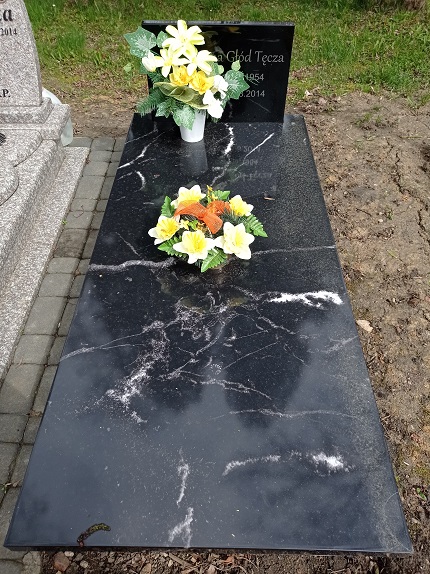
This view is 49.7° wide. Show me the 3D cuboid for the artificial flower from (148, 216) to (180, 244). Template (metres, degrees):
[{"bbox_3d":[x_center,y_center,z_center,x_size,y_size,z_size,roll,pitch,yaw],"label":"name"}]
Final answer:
[{"bbox_3d":[-0.152,-0.171,1.401,0.090,0.090,0.060,32,16,27],"label":"artificial flower"}]

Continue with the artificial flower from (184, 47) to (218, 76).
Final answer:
[{"bbox_3d":[-0.051,-0.849,1.748,0.122,0.108,0.065,-13,24,-13],"label":"artificial flower"}]

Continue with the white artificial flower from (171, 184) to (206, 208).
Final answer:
[{"bbox_3d":[-0.087,-0.290,1.529,0.113,0.060,0.108,-11,32,-11],"label":"white artificial flower"}]

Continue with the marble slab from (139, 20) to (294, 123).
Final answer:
[{"bbox_3d":[0.015,-0.915,2.003,0.604,0.399,0.050,1,46,1],"label":"marble slab"}]

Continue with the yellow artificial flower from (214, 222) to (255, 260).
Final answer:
[{"bbox_3d":[0.055,-0.135,1.377,0.116,0.058,0.110,-17,92,-16],"label":"yellow artificial flower"}]

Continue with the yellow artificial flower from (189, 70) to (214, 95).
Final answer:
[{"bbox_3d":[-0.052,-0.789,1.792,0.095,0.087,0.068,-8,16,-7],"label":"yellow artificial flower"}]

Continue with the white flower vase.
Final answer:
[{"bbox_3d":[-0.097,-0.711,1.992,0.120,0.150,0.120,1,45,1],"label":"white flower vase"}]

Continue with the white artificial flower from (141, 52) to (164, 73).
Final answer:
[{"bbox_3d":[-0.237,-0.852,1.761,0.075,0.075,0.075,-29,53,-32],"label":"white artificial flower"}]

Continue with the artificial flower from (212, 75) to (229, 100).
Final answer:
[{"bbox_3d":[0.020,-0.787,1.823,0.062,0.085,0.050,-23,39,-21],"label":"artificial flower"}]

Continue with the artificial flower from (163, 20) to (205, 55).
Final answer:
[{"bbox_3d":[-0.116,-0.920,1.711,0.148,0.122,0.065,3,16,3],"label":"artificial flower"}]

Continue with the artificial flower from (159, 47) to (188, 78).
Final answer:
[{"bbox_3d":[-0.158,-0.850,1.761,0.110,0.114,0.058,11,21,11],"label":"artificial flower"}]

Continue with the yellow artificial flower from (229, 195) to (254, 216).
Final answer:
[{"bbox_3d":[0.082,-0.258,1.485,0.080,0.055,0.075,-41,101,-32],"label":"yellow artificial flower"}]

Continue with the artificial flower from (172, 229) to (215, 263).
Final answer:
[{"bbox_3d":[-0.060,-0.116,1.365,0.121,0.058,0.102,7,86,7],"label":"artificial flower"}]

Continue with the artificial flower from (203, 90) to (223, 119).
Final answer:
[{"bbox_3d":[-0.010,-0.734,1.867,0.078,0.105,0.060,-11,38,-10],"label":"artificial flower"}]

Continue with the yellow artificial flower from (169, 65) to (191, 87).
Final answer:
[{"bbox_3d":[-0.133,-0.812,1.785,0.087,0.080,0.068,5,15,5],"label":"yellow artificial flower"}]

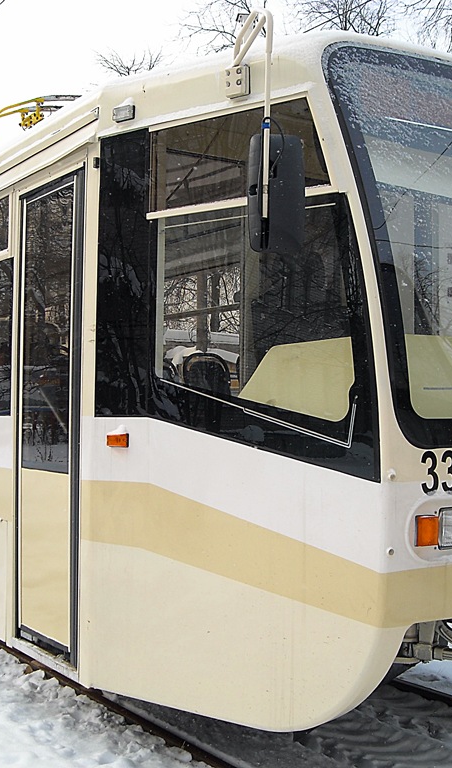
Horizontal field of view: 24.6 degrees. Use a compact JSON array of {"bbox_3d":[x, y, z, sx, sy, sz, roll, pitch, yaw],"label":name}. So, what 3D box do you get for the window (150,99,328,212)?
[{"bbox_3d":[0.033,-0.951,4.332,0.956,0.372,0.050,-1,-2,38],"label":"window"}]

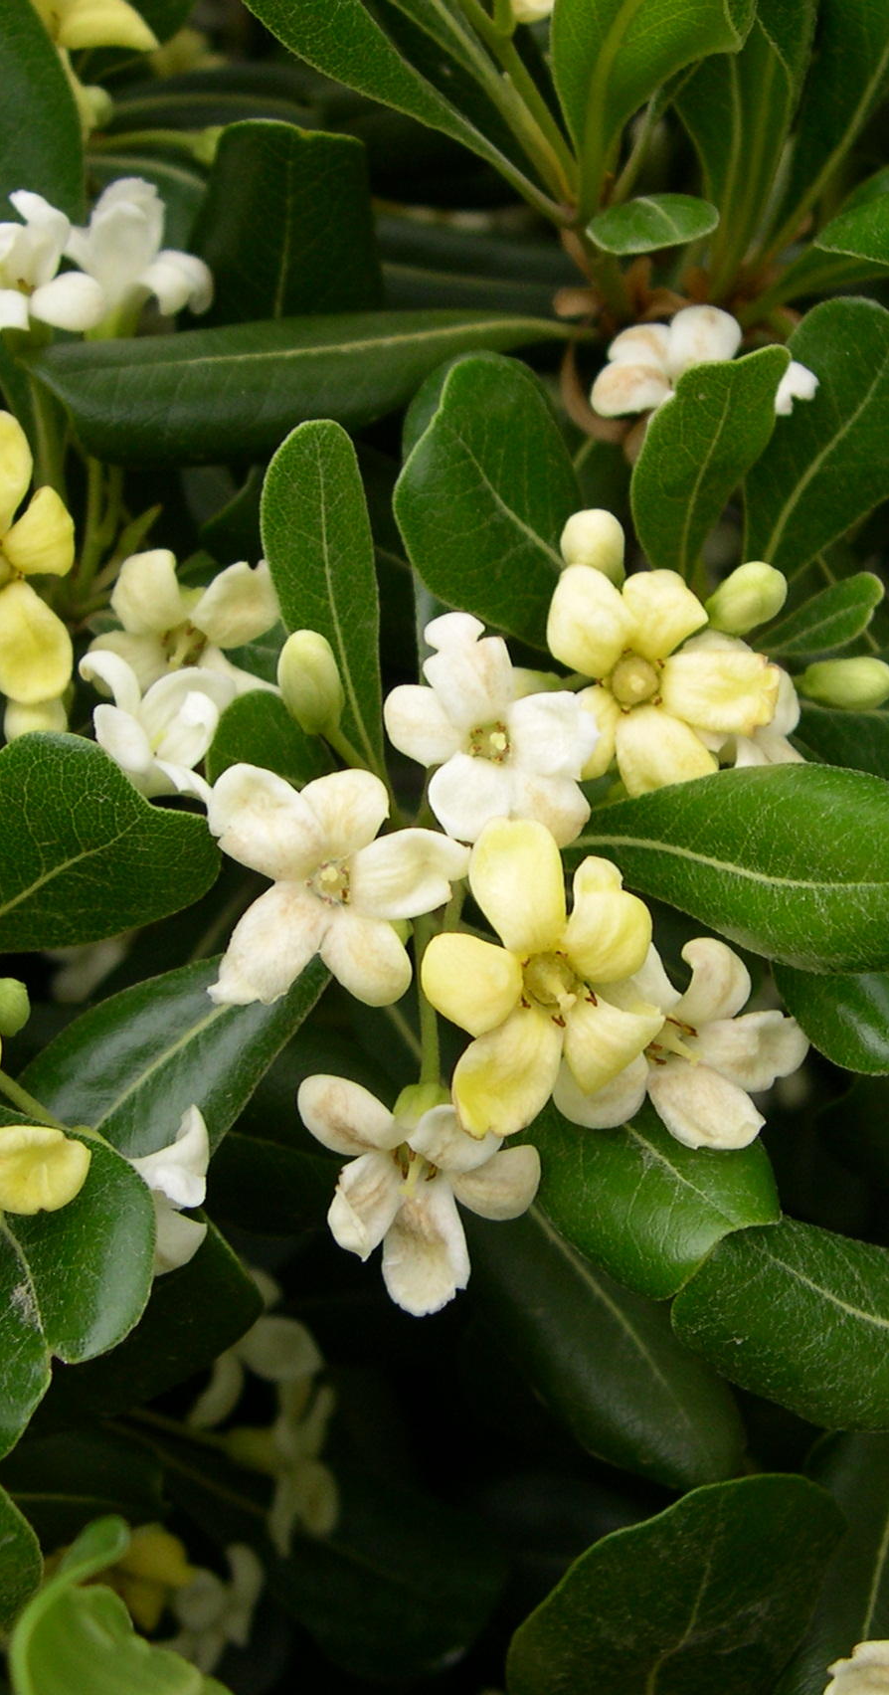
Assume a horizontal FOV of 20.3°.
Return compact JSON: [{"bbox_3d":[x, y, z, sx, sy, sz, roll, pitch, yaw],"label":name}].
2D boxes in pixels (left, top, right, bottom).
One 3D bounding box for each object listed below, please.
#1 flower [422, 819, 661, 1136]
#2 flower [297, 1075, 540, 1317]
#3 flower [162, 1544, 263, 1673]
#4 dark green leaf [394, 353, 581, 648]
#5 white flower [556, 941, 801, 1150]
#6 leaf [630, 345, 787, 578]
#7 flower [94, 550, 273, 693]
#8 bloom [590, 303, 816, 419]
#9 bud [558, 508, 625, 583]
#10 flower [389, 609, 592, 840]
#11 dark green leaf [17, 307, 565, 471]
[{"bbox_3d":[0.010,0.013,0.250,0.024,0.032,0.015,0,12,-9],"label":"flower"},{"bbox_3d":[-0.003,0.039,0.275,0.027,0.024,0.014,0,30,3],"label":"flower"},{"bbox_3d":[-0.040,0.129,0.420,0.020,0.022,0.014,10,3,17],"label":"flower"},{"bbox_3d":[0.006,-0.038,0.278,0.023,0.041,0.009,-35,12,-4],"label":"dark green leaf"},{"bbox_3d":[0.025,0.021,0.265,0.028,0.023,0.016,0,18,-29],"label":"white flower"},{"bbox_3d":[0.030,-0.043,0.280,0.014,0.028,0.008,18,8,7],"label":"leaf"},{"bbox_3d":[-0.032,-0.027,0.305,0.024,0.021,0.015,0,18,3],"label":"flower"},{"bbox_3d":[0.036,-0.067,0.350,0.030,0.015,0.021,0,66,0],"label":"bloom"},{"bbox_3d":[0.017,-0.034,0.286,0.007,0.010,0.007,-8,32,5],"label":"bud"},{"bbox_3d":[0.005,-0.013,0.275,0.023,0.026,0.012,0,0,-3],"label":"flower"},{"bbox_3d":[-0.018,-0.058,0.312,0.072,0.012,0.021,-4,51,-15],"label":"dark green leaf"}]

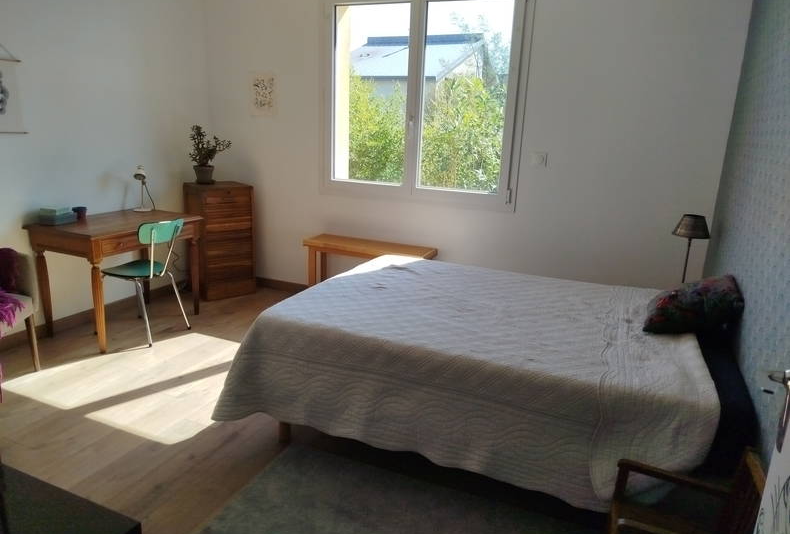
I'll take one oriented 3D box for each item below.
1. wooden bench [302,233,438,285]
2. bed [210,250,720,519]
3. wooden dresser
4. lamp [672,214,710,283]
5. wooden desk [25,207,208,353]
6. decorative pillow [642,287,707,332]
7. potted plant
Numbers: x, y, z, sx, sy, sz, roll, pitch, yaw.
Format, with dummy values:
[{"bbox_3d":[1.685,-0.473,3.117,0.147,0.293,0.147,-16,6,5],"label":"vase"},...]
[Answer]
[{"bbox_3d":[-0.224,0.107,4.439,1.030,0.580,0.350,8,15,21],"label":"wooden bench"},{"bbox_3d":[0.495,0.492,2.970,2.100,0.600,1.740,8,15,21],"label":"bed"},{"bbox_3d":[-1.532,-0.240,4.832,0.452,0.951,0.410,-9,18,-39],"label":"wooden dresser"},{"bbox_3d":[1.856,-0.056,3.487,0.205,0.560,0.205,10,16,28],"label":"lamp"},{"bbox_3d":[-1.946,0.059,3.953,0.630,0.760,0.950,8,15,21],"label":"wooden desk"},{"bbox_3d":[1.392,0.209,2.712,0.300,0.130,0.360,-24,2,25],"label":"decorative pillow"},{"bbox_3d":[-1.626,-0.977,4.756,0.350,0.510,0.300,-2,15,-18],"label":"potted plant"}]

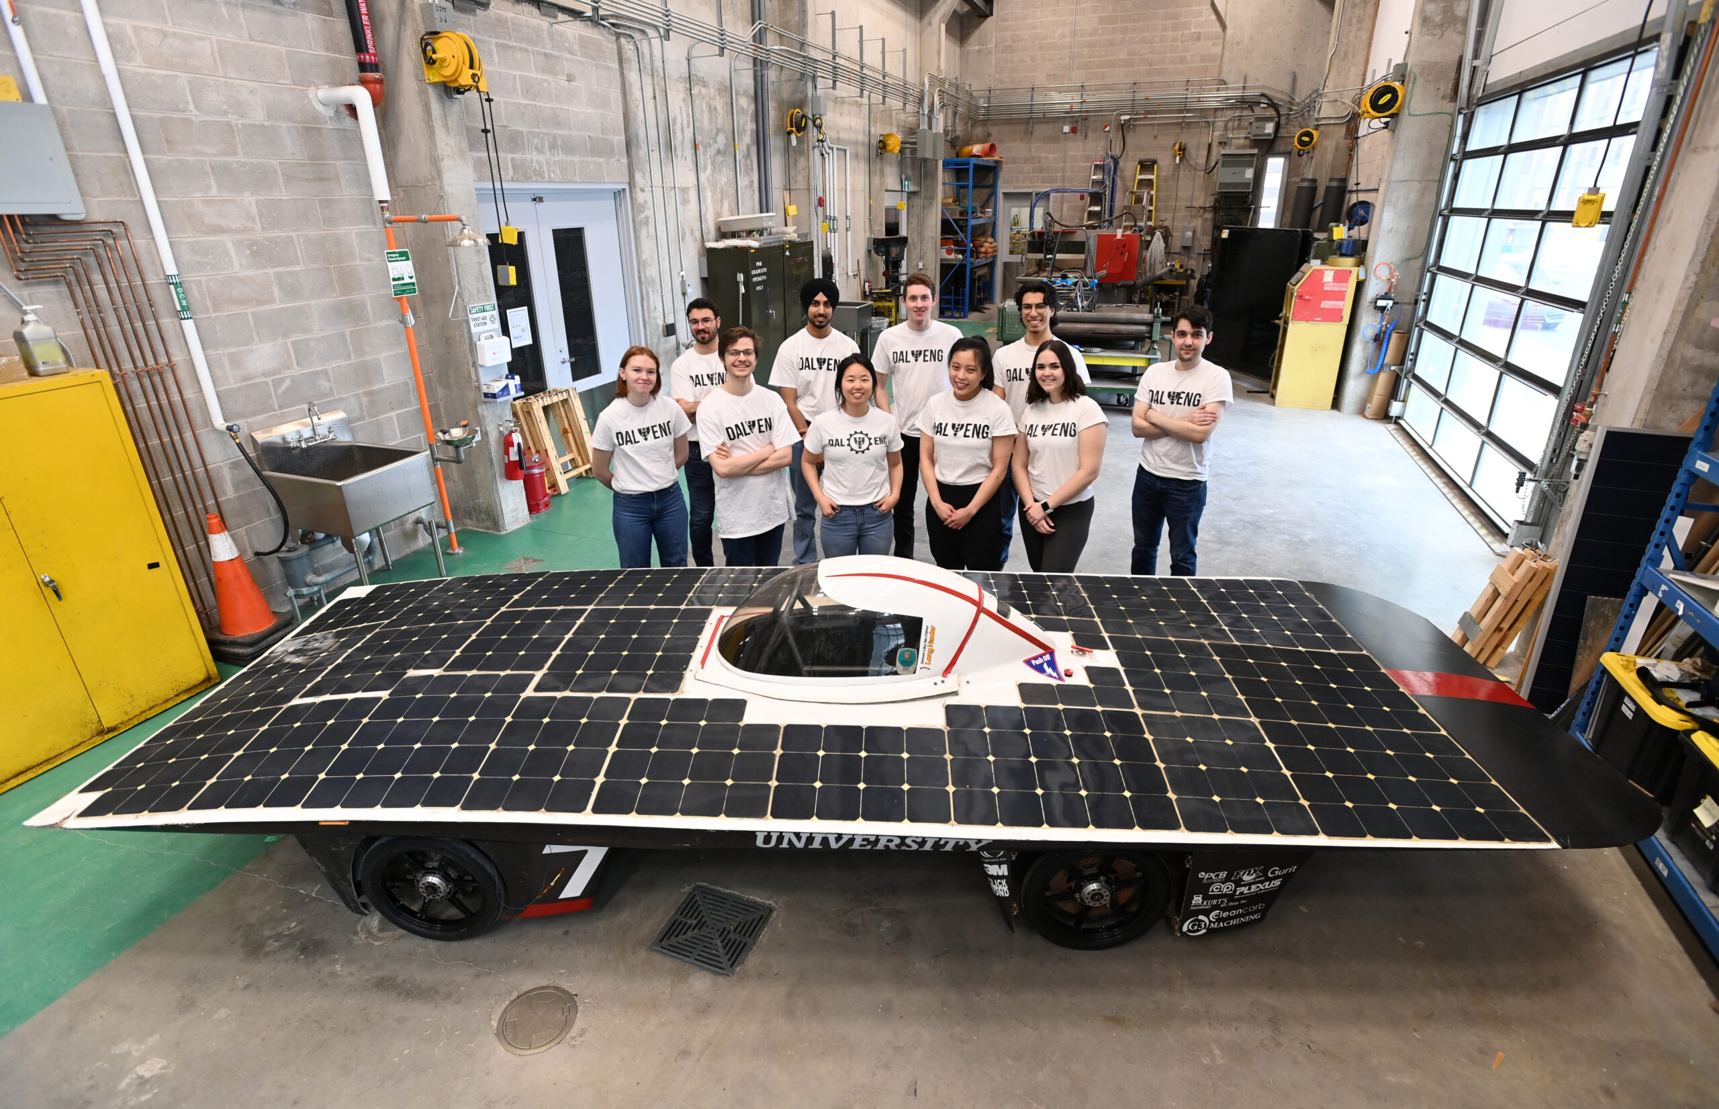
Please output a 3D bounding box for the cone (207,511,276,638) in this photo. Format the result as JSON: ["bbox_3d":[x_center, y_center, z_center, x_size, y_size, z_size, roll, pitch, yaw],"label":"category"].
[{"bbox_3d":[-3.518,0.103,4.552,0.340,0.700,0.340,6,23,15],"label":"cone"}]

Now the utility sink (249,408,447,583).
[{"bbox_3d":[-3.157,-0.270,5.147,0.650,1.140,0.680,6,23,15],"label":"utility sink"}]

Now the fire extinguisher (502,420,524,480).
[{"bbox_3d":[-2.652,-0.795,6.210,0.180,0.470,0.180,11,25,26],"label":"fire extinguisher"}]

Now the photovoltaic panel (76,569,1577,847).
[{"bbox_3d":[-0.271,0.446,3.159,4.570,0.220,1.750,1,22,3],"label":"photovoltaic panel"}]

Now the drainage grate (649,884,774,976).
[{"bbox_3d":[-0.501,1.297,2.806,0.310,0.025,0.310,7,24,19],"label":"drainage grate"}]

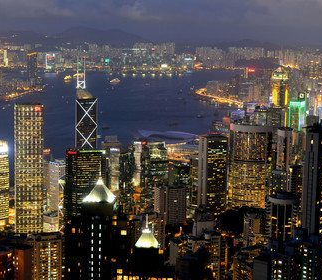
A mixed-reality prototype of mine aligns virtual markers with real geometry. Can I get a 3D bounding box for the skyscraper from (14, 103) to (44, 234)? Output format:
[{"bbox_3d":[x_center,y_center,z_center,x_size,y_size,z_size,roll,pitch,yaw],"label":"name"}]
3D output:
[{"bbox_3d":[-231.610,76.830,1435.930,48.000,283.000,48.000,1,8,-5],"label":"skyscraper"}]

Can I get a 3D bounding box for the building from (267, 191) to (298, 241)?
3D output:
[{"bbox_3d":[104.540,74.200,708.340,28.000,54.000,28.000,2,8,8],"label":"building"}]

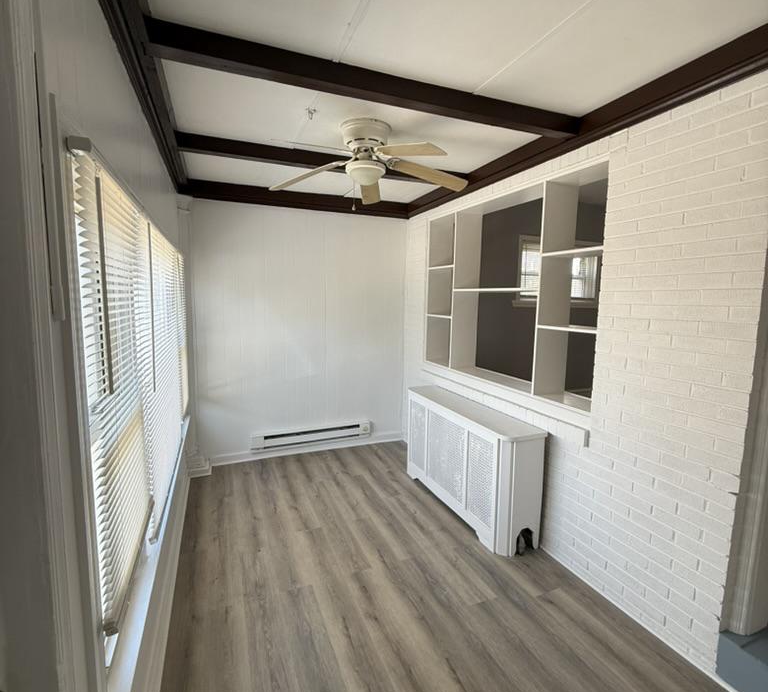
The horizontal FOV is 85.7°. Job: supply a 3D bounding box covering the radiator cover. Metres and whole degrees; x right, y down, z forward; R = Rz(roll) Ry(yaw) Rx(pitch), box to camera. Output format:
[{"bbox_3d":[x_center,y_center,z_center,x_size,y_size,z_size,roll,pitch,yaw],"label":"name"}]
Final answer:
[{"bbox_3d":[0.589,0.823,3.100,0.320,0.755,1.374,-2,7,-22],"label":"radiator cover"}]

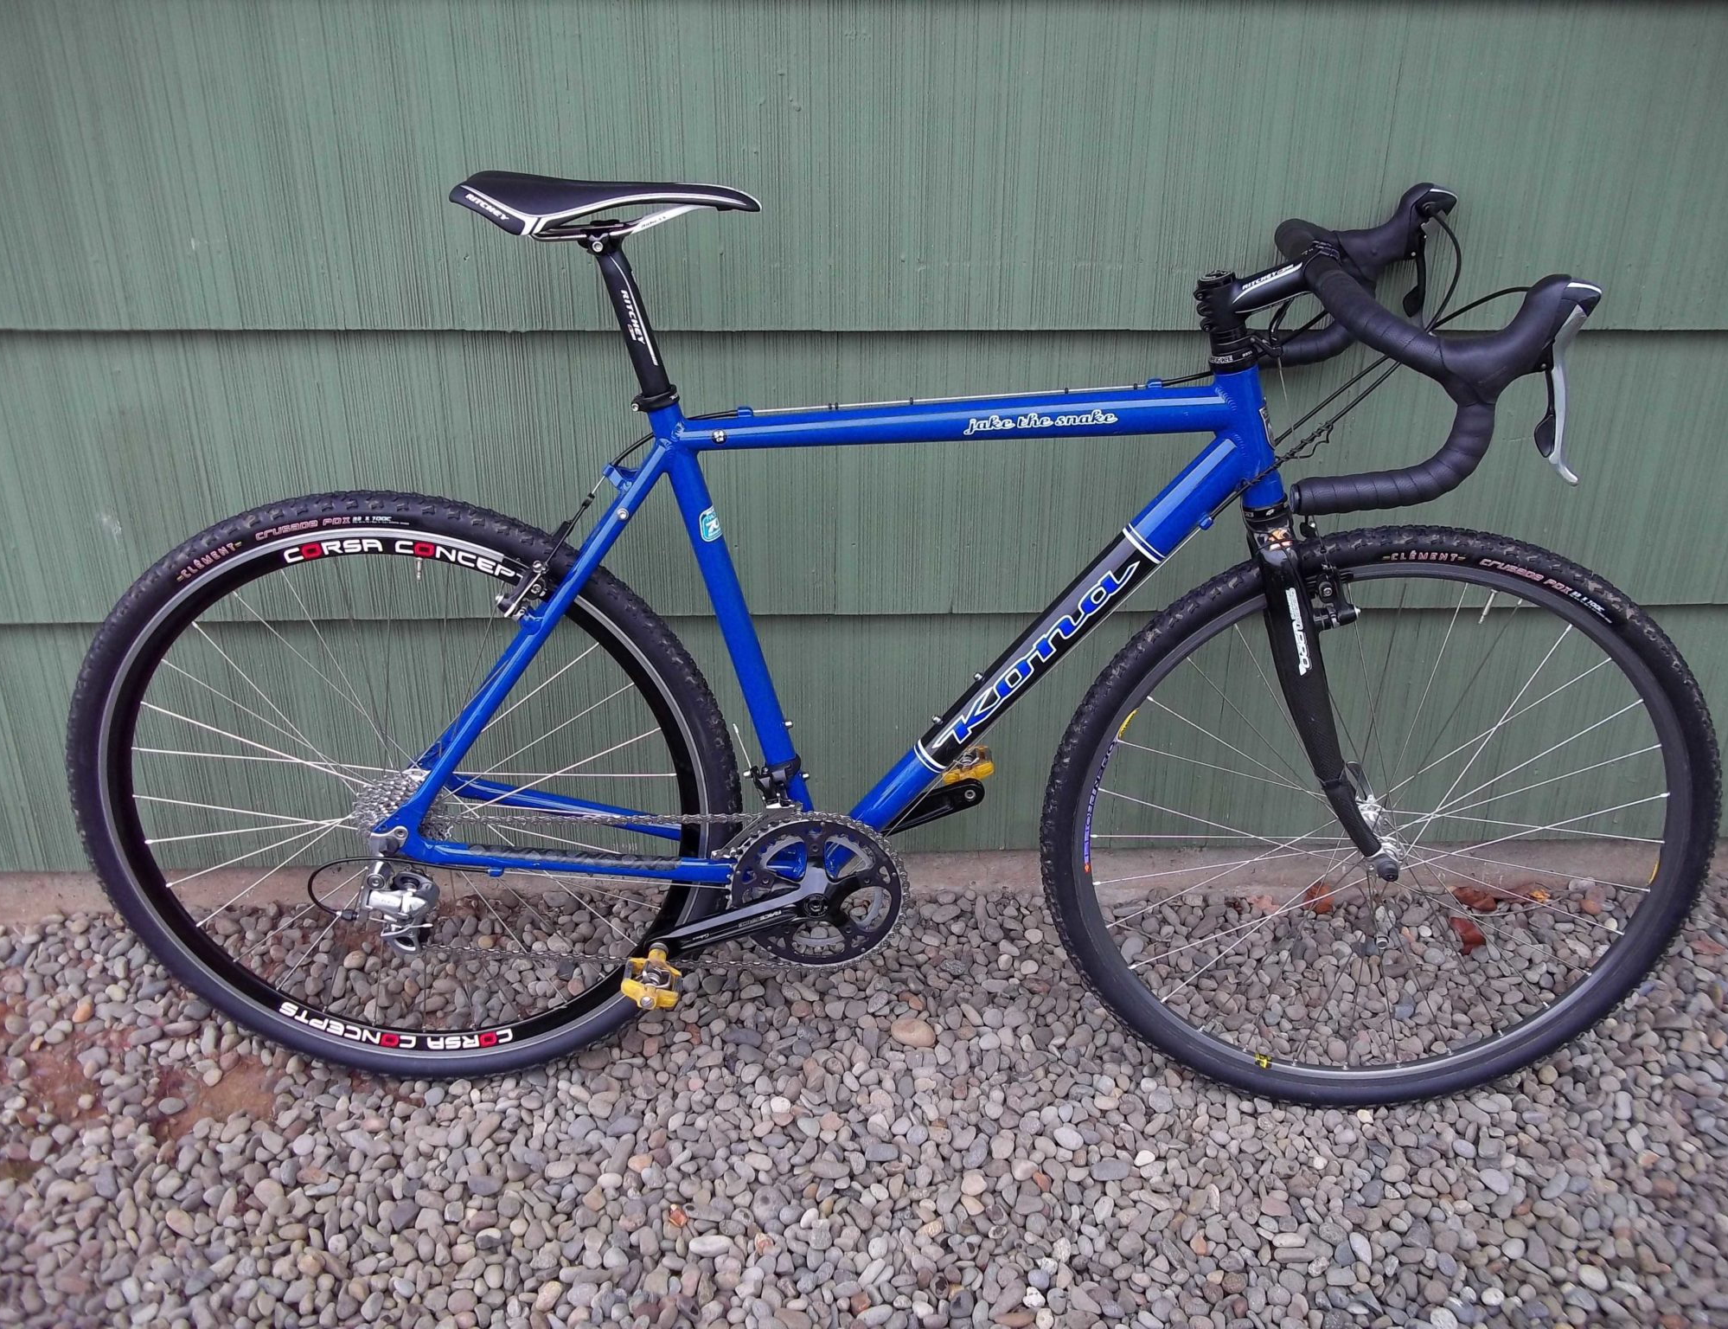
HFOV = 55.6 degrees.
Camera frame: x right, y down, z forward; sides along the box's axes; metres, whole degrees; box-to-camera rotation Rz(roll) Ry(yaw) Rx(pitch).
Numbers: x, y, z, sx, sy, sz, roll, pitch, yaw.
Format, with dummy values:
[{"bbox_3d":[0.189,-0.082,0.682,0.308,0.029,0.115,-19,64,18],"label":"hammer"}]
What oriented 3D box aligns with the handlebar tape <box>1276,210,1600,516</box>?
[{"bbox_3d":[0.472,-0.306,1.503,0.225,0.198,0.455,3,25,2],"label":"handlebar tape"}]

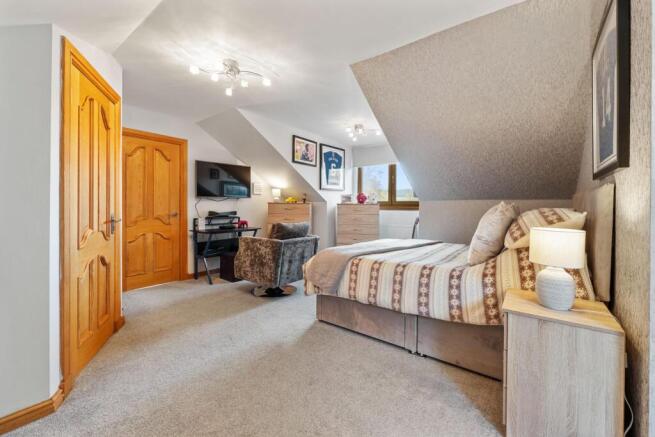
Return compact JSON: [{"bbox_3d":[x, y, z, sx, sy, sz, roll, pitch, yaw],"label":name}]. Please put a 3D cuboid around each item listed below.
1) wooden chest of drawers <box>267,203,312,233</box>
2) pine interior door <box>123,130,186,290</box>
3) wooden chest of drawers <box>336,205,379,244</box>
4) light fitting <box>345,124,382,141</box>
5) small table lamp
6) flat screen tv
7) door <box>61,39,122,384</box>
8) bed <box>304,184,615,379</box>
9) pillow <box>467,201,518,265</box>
[{"bbox_3d":[-0.700,0.301,4.800,0.770,1.120,0.410,0,2,-2],"label":"wooden chest of drawers"},{"bbox_3d":[-2.380,-0.094,3.440,0.080,2.060,0.860,1,2,36],"label":"pine interior door"},{"bbox_3d":[0.575,0.300,4.820,0.770,1.120,0.410,0,2,9],"label":"wooden chest of drawers"},{"bbox_3d":[0.575,-1.371,4.020,0.580,0.170,0.450,-1,2,-22],"label":"light fitting"},{"bbox_3d":[1.209,0.256,1.345,0.225,0.400,0.225,2,2,42],"label":"small table lamp"},{"bbox_3d":[-1.700,-0.627,4.240,0.060,0.560,0.975,1,2,36],"label":"flat screen tv"},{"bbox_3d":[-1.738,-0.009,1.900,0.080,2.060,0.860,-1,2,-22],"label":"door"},{"bbox_3d":[1.064,0.374,2.472,2.040,1.220,1.410,1,2,36],"label":"bed"},{"bbox_3d":[1.265,0.103,1.948,0.460,0.480,0.170,-2,26,-44],"label":"pillow"}]

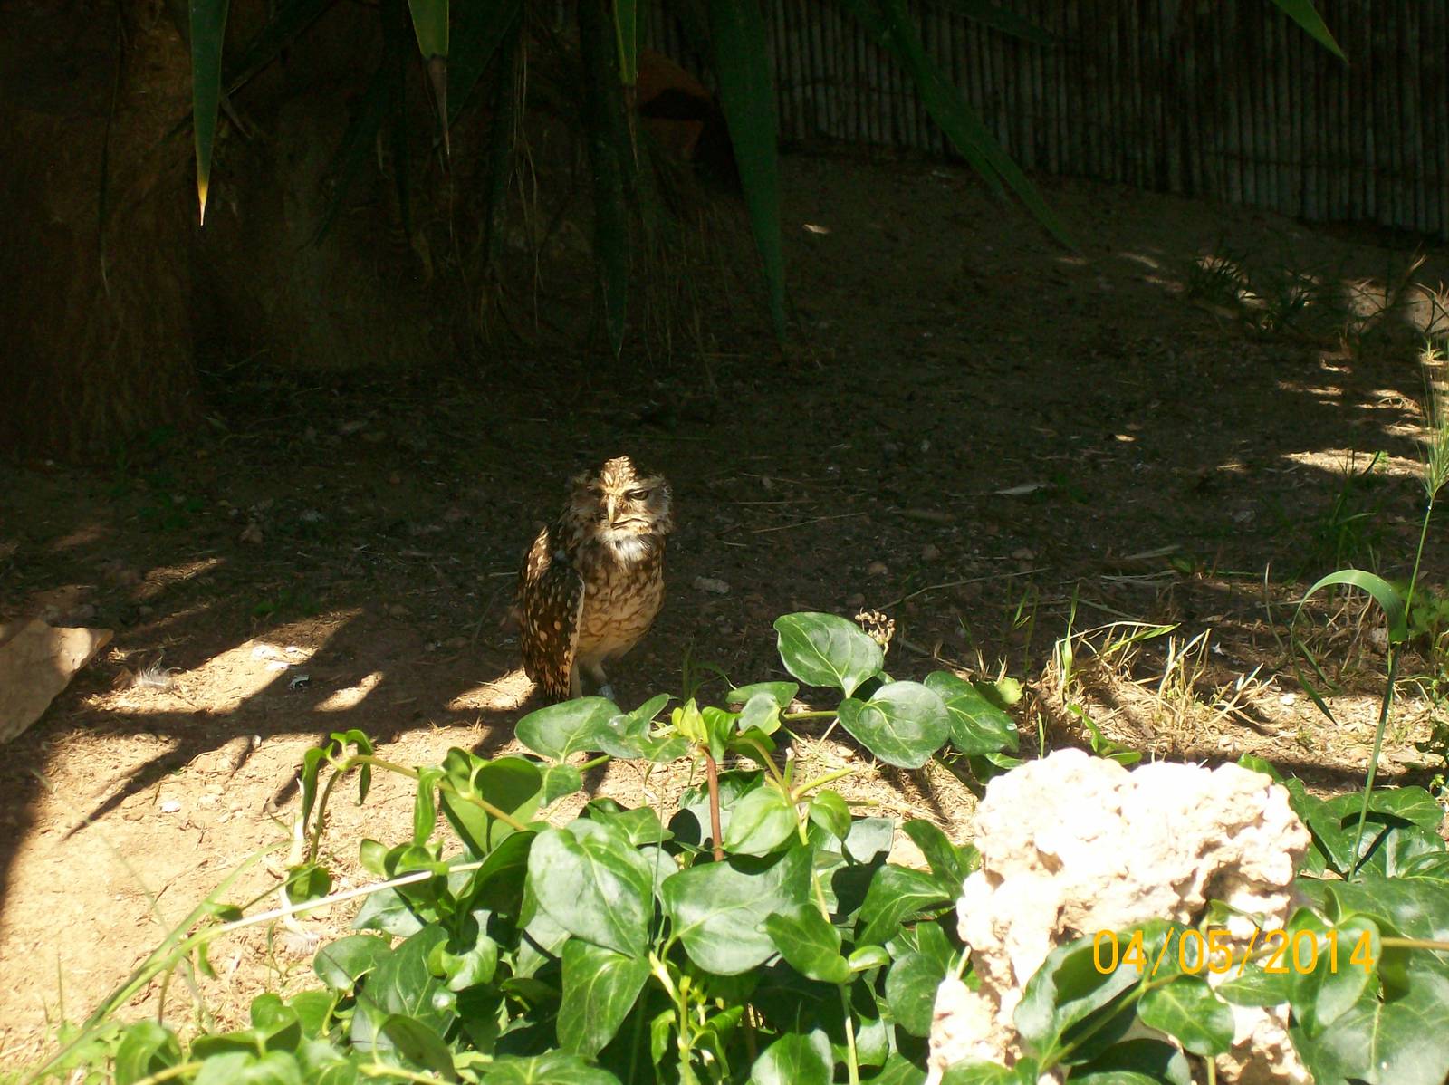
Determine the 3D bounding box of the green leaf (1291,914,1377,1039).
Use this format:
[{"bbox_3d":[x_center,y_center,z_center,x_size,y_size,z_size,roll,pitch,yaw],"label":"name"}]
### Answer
[{"bbox_3d":[0.398,0.283,2.950,0.054,0.081,0.028,14,-18,1],"label":"green leaf"}]

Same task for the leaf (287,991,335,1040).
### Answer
[{"bbox_3d":[-0.275,0.314,3.000,0.030,0.015,0.034,-29,62,-25],"label":"leaf"}]

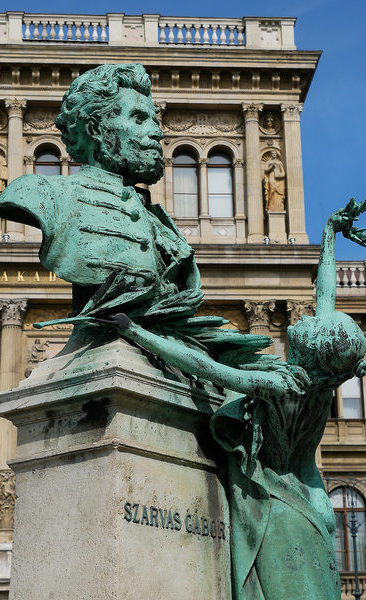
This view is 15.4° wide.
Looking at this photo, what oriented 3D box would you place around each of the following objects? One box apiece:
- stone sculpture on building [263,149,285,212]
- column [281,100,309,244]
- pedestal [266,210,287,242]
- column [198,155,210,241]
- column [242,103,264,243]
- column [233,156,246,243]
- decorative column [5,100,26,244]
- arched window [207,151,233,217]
[{"bbox_3d":[3.264,-4.162,47.958,0.725,2.332,0.620,0,-19,-4],"label":"stone sculpture on building"},{"bbox_3d":[3.978,-4.442,48.005,0.778,5.467,0.700,0,-19,-4],"label":"column"},{"bbox_3d":[3.277,-2.467,47.267,0.610,1.239,0.620,0,-19,-4],"label":"pedestal"},{"bbox_3d":[0.758,-3.507,47.796,0.370,3.253,0.380,0,-19,-4],"label":"column"},{"bbox_3d":[2.650,-4.837,50.985,0.760,5.483,0.680,0,-17,-5],"label":"column"},{"bbox_3d":[2.127,-3.761,50.966,0.430,3.272,0.330,0,-17,-5],"label":"column"},{"bbox_3d":[-5.817,-4.495,47.239,0.748,5.438,0.750,0,-19,-4],"label":"decorative column"},{"bbox_3d":[1.382,-4.354,51.343,0.887,2.603,0.200,0,-17,-5],"label":"arched window"}]

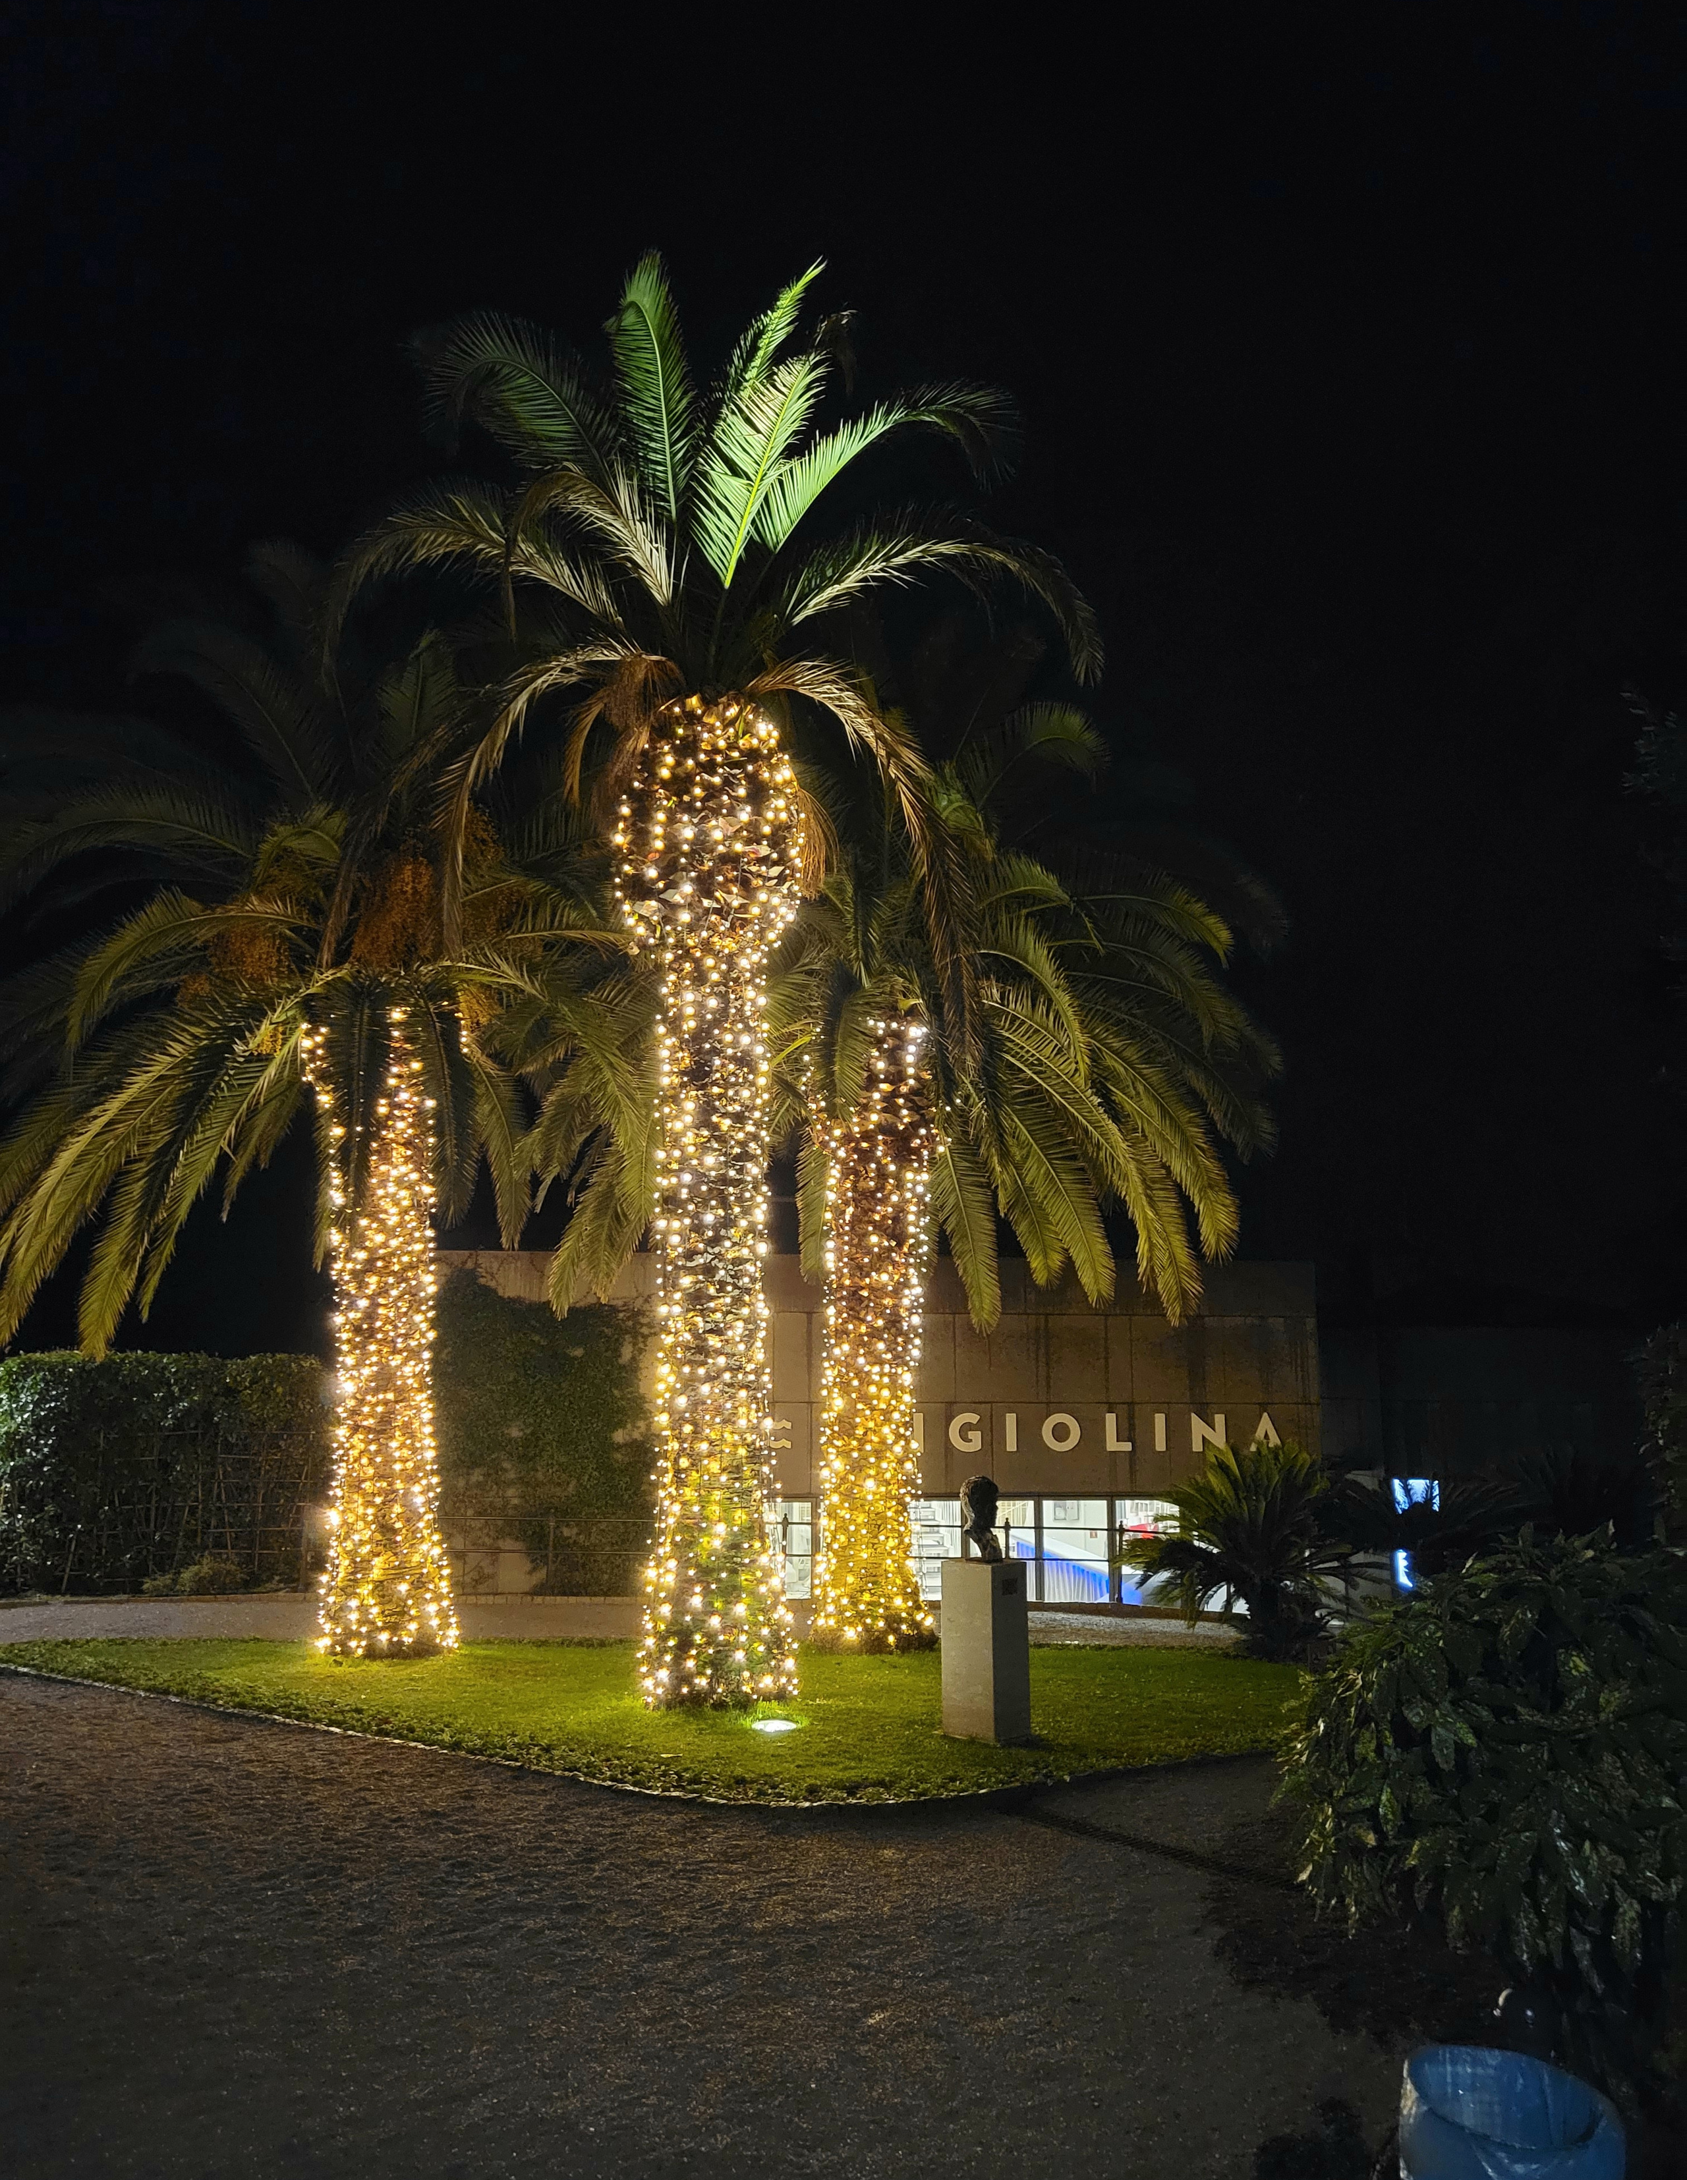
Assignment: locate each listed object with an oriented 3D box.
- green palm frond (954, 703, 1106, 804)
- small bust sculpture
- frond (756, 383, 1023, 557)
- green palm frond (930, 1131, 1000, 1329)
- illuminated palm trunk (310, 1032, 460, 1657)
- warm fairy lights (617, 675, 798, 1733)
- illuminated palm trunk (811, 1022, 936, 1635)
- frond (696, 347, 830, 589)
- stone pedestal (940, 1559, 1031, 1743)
[{"bbox_3d":[1.639,-2.926,14.730,1.333,0.864,0.900,0,-11,0],"label":"green palm frond"},{"bbox_3d":[0.787,2.432,9.583,0.250,0.490,0.210,-10,-15,41],"label":"small bust sculpture"},{"bbox_3d":[0.287,-4.520,12.275,1.819,1.158,0.900,0,-11,0],"label":"frond"},{"bbox_3d":[0.984,1.126,13.618,0.538,1.592,0.700,0,-11,0],"label":"green palm frond"},{"bbox_3d":[-3.612,1.778,13.366,1.120,5.081,1.120,0,-11,0],"label":"illuminated palm trunk"},{"bbox_3d":[-0.871,0.523,11.373,1.180,6.771,1.180,0,-11,0],"label":"warm fairy lights"},{"bbox_3d":[0.250,1.810,13.788,1.040,5.191,1.040,0,-11,0],"label":"illuminated palm trunk"},{"bbox_3d":[-0.578,-4.378,11.940,0.901,1.579,1.000,0,-11,0],"label":"frond"},{"bbox_3d":[0.804,3.122,9.446,0.341,0.922,0.326,-10,-15,41],"label":"stone pedestal"}]

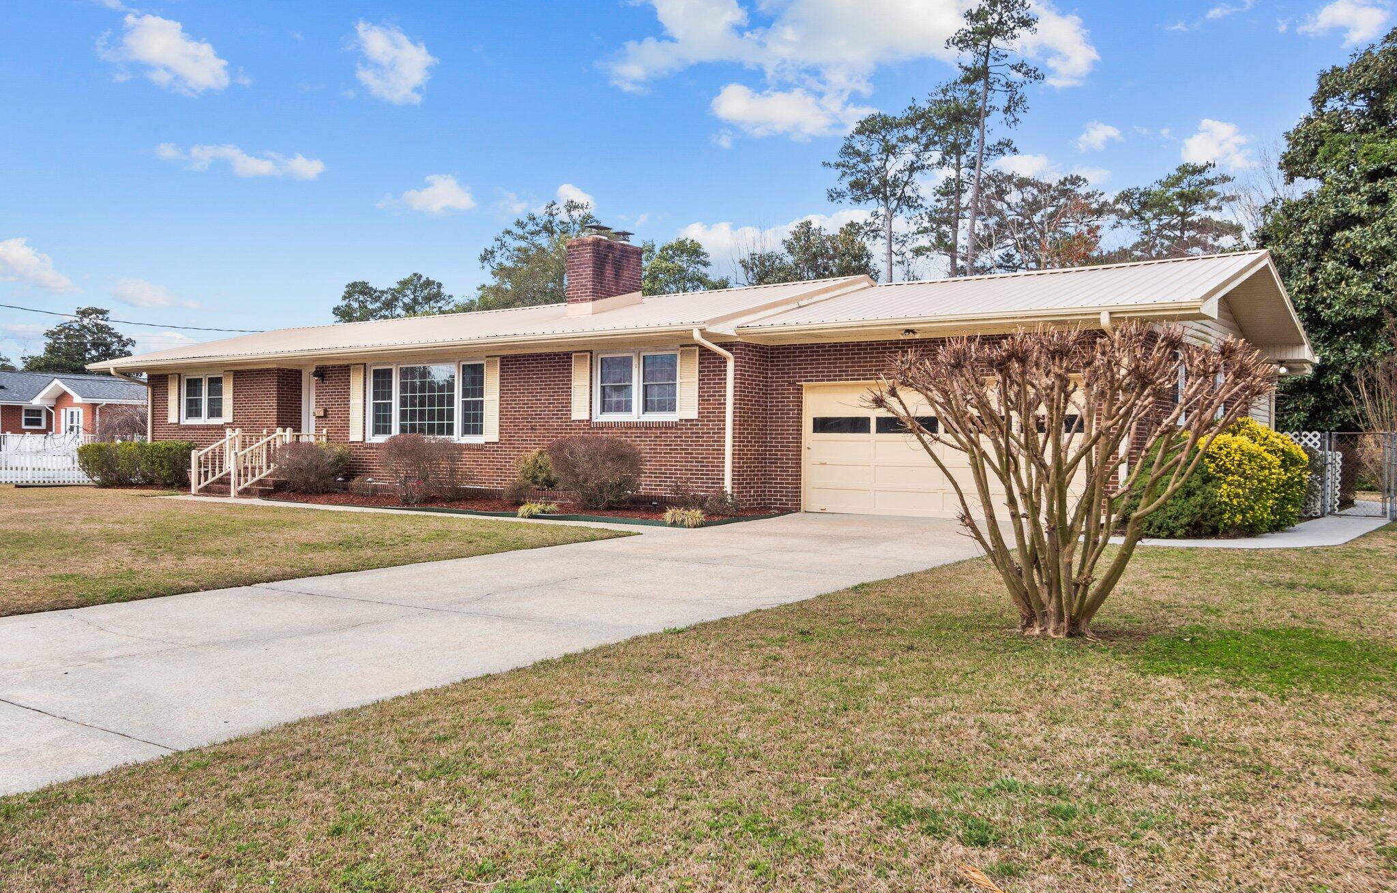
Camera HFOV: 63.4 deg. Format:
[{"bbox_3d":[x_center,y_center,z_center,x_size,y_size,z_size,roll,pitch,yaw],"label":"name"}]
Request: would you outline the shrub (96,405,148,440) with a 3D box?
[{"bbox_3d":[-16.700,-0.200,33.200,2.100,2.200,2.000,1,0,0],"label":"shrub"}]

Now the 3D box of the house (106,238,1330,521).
[{"bbox_3d":[-1.883,-1.397,24.465,25.600,4.850,10.100,1,0,36],"label":"house"}]

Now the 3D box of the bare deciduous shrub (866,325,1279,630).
[{"bbox_3d":[2.725,0.238,8.200,2.800,2.250,2.500,1,0,0],"label":"bare deciduous shrub"}]

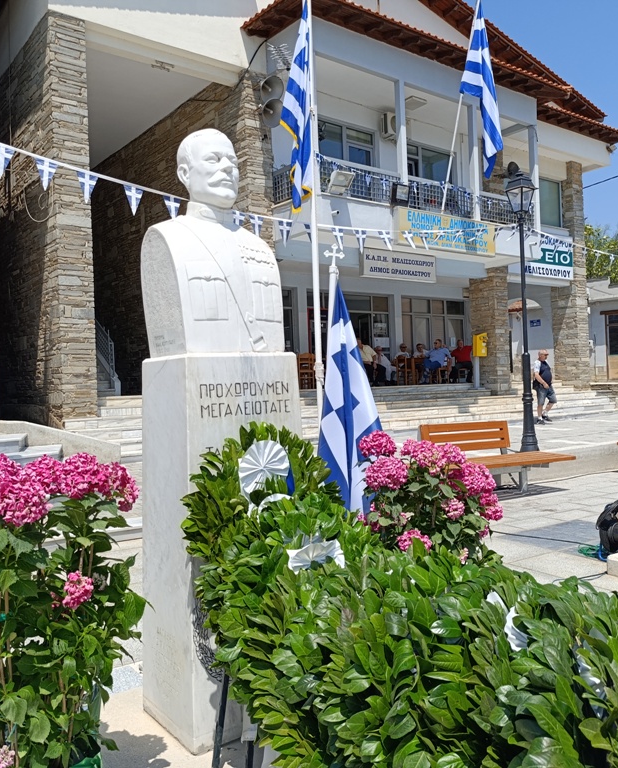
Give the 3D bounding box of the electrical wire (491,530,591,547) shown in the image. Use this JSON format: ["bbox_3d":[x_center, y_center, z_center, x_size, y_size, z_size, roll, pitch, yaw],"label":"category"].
[{"bbox_3d":[2.175,1.453,6.402,0.030,0.020,1.018,-2,0,-44],"label":"electrical wire"}]

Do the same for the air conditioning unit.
[{"bbox_3d":[1.983,-5.939,15.711,0.770,0.540,0.290,-2,0,-38],"label":"air conditioning unit"}]

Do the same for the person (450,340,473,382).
[{"bbox_3d":[4.225,-0.627,18.804,0.620,1.215,0.750,-2,0,12],"label":"person"}]

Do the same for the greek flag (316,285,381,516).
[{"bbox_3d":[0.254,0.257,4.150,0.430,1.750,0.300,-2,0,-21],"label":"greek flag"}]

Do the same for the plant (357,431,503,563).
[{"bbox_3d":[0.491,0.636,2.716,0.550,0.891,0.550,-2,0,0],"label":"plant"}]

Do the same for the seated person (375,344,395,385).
[{"bbox_3d":[2.122,-0.514,18.703,0.500,1.051,0.680,-2,-1,-45],"label":"seated person"}]

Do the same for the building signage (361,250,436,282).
[{"bbox_3d":[2.126,-2.756,16.014,2.419,0.637,0.120,-2,0,-38],"label":"building signage"}]

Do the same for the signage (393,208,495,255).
[{"bbox_3d":[2.988,-3.204,14.528,3.056,0.740,0.140,-2,0,-37],"label":"signage"}]

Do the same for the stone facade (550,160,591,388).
[{"bbox_3d":[7.953,-3.268,20.846,0.660,6.844,0.830,-2,0,-38],"label":"stone facade"}]

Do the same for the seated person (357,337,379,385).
[{"bbox_3d":[1.480,-0.550,16.600,0.620,1.220,0.800,-2,0,-27],"label":"seated person"}]

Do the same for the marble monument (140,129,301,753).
[{"bbox_3d":[-0.342,0.128,2.478,0.455,2.123,0.415,-2,0,-36],"label":"marble monument"}]

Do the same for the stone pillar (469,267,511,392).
[{"bbox_3d":[4.880,-1.385,18.419,0.600,3.321,0.870,-2,0,-38],"label":"stone pillar"}]

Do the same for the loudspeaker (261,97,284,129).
[{"bbox_3d":[-0.789,-5.147,12.920,0.540,0.540,0.460,-2,18,-38],"label":"loudspeaker"}]

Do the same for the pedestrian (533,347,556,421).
[{"bbox_3d":[5.337,0.064,15.349,0.520,1.681,0.520,-2,0,22],"label":"pedestrian"}]

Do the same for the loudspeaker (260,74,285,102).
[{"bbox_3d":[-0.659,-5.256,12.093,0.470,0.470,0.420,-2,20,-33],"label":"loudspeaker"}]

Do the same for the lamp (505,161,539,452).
[{"bbox_3d":[2.923,-0.996,9.206,0.330,3.823,0.330,-2,0,-33],"label":"lamp"}]

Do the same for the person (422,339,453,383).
[{"bbox_3d":[3.465,-0.607,18.300,0.850,1.200,0.620,-2,0,-30],"label":"person"}]

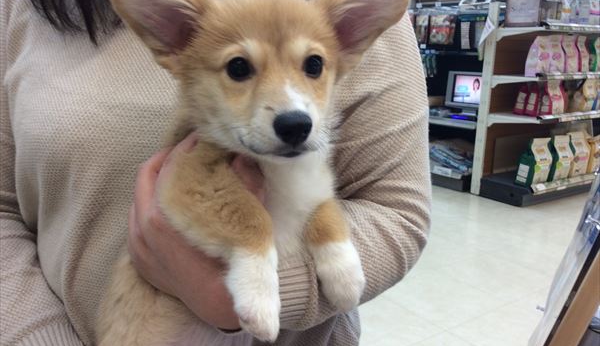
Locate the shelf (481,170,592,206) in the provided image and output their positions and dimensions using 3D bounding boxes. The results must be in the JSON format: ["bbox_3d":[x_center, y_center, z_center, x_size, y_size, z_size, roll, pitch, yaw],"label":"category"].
[{"bbox_3d":[1.936,0.090,4.452,1.060,0.135,0.380,-8,16,-35],"label":"shelf"}]

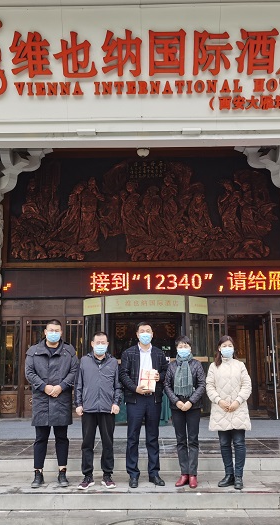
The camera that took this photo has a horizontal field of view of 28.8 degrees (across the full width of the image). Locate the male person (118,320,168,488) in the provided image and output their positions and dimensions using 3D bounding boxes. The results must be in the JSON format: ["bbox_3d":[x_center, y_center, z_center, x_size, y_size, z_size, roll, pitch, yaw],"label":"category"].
[{"bbox_3d":[0.044,1.567,6.167,0.538,1.783,0.400,-1,-10,0],"label":"male person"}]

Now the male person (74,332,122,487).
[{"bbox_3d":[-0.461,1.620,6.103,0.501,1.663,0.340,0,-10,-2],"label":"male person"}]

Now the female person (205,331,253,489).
[{"bbox_3d":[0.980,1.623,6.028,0.488,1.609,0.360,-1,-10,5],"label":"female person"}]

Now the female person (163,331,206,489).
[{"bbox_3d":[0.509,1.641,6.136,0.458,1.618,0.360,-1,-10,2],"label":"female person"}]

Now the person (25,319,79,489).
[{"bbox_3d":[-0.995,1.564,6.204,0.593,1.817,0.380,0,-10,-4],"label":"person"}]

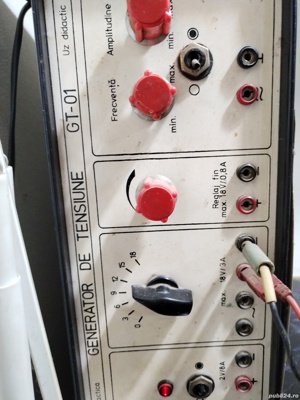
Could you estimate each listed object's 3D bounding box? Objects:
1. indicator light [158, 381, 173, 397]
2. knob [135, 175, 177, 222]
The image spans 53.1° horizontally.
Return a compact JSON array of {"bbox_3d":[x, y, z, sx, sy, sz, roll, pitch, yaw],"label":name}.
[{"bbox_3d":[0.011,0.128,0.202,0.010,0.010,0.007,-3,11,0],"label":"indicator light"},{"bbox_3d":[0.004,-0.001,0.171,0.025,0.025,0.021,-3,11,0],"label":"knob"}]

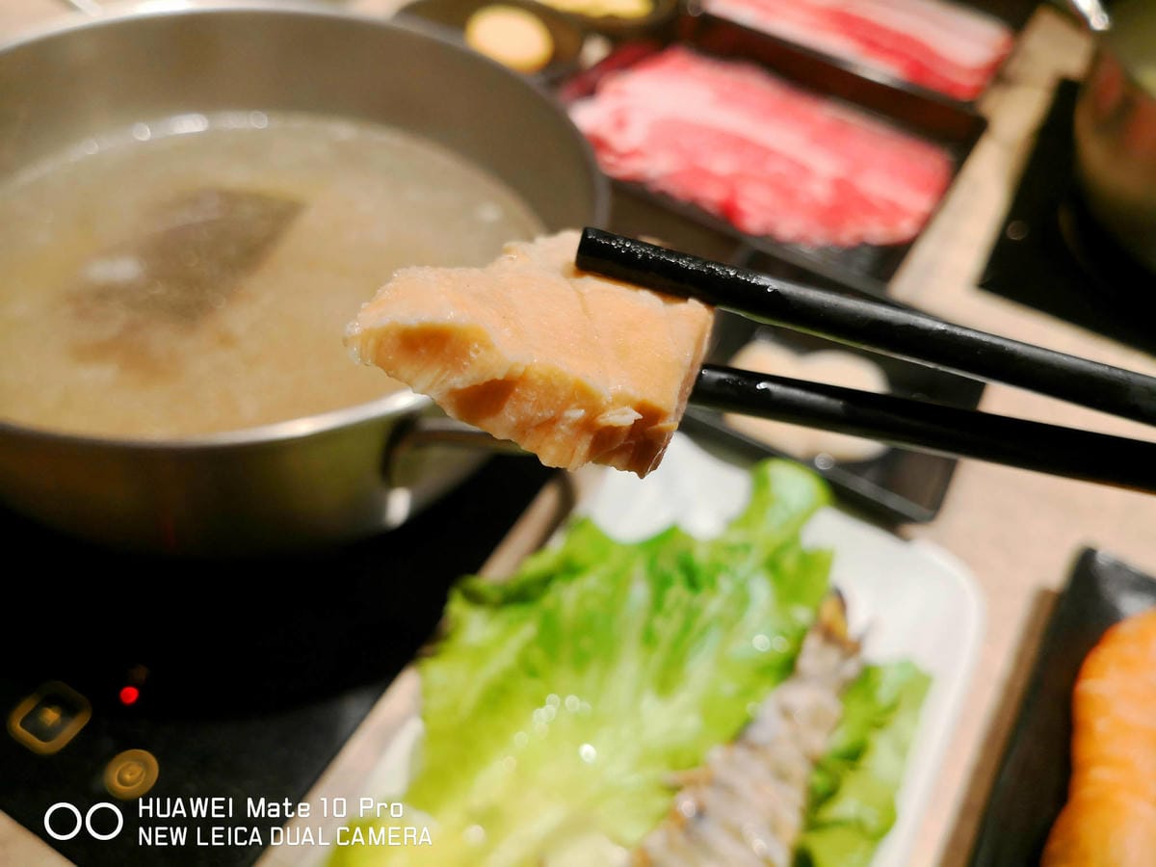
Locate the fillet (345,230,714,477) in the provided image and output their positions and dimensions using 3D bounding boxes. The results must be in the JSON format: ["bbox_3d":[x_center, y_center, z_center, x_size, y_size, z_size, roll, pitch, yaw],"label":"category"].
[{"bbox_3d":[-0.007,-0.014,0.150,0.053,0.015,0.033,16,44,14],"label":"fillet"}]

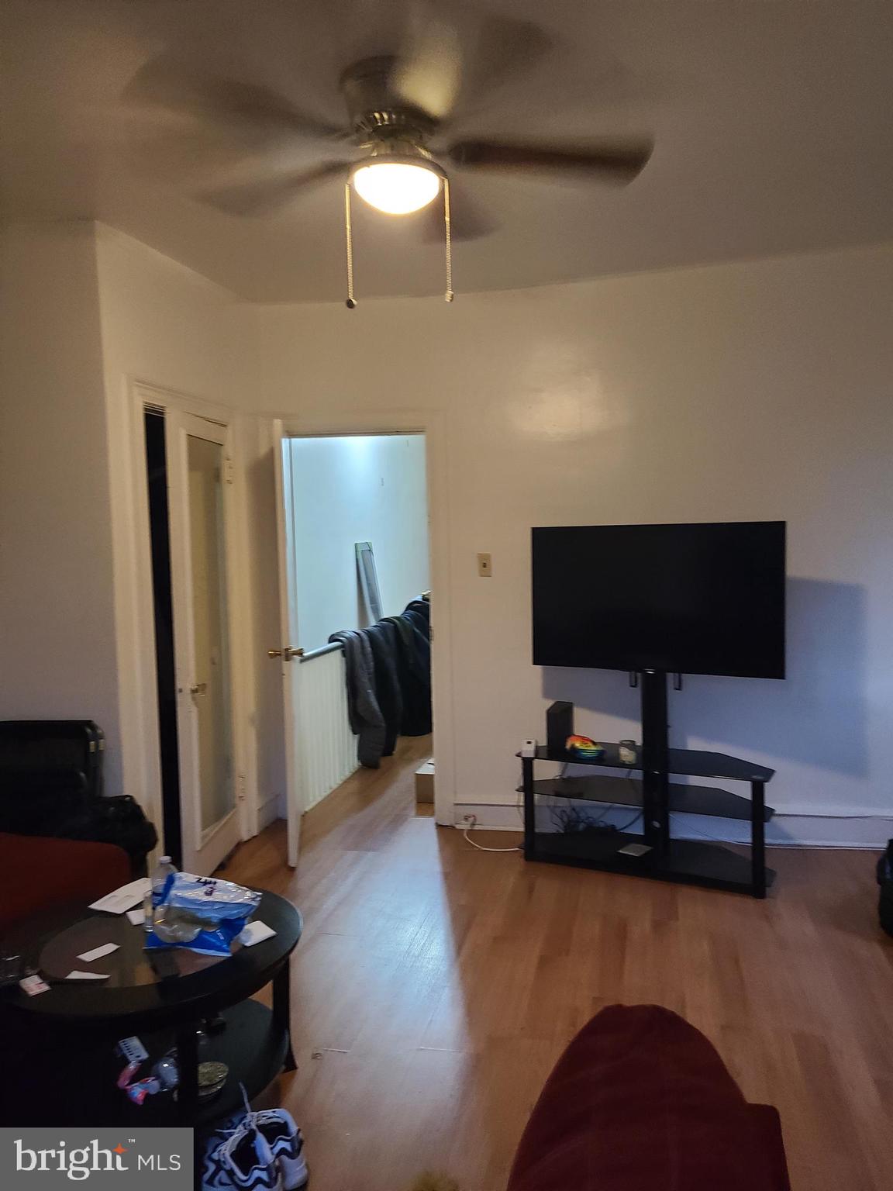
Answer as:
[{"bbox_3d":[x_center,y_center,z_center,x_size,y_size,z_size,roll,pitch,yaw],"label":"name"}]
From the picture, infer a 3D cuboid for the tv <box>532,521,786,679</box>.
[{"bbox_3d":[0.915,0.012,3.970,1.118,0.648,0.060,1,5,27],"label":"tv"}]

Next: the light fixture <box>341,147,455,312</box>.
[{"bbox_3d":[-0.124,-0.963,2.343,0.275,0.398,0.265,-1,4,0],"label":"light fixture"}]

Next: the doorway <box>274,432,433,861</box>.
[{"bbox_3d":[-0.426,0.178,4.633,0.720,2.000,0.130,0,4,12],"label":"doorway"}]

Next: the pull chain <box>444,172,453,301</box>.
[{"bbox_3d":[0.003,-0.936,2.356,0.022,0.320,0.022,0,4,12],"label":"pull chain"}]

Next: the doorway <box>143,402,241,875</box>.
[{"bbox_3d":[-1.113,0.241,3.920,0.120,2.010,0.720,0,4,12],"label":"doorway"}]

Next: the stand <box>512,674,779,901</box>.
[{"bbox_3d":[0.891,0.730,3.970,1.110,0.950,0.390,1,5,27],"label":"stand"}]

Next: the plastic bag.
[{"bbox_3d":[-0.628,0.816,2.292,0.265,0.135,0.205,0,4,12],"label":"plastic bag"}]

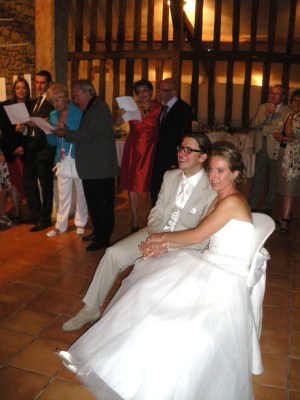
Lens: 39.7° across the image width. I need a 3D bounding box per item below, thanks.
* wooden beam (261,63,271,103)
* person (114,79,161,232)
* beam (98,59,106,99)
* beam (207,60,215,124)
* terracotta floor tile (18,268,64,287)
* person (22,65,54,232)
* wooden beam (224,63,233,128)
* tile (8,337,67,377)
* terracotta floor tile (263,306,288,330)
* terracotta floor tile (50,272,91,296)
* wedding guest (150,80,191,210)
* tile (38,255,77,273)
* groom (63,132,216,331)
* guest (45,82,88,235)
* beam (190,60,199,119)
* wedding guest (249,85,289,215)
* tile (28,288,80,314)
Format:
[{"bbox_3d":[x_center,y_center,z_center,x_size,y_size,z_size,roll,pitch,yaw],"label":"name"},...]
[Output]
[{"bbox_3d":[2.256,-2.048,8.199,0.140,1.253,0.130,2,14,3],"label":"wooden beam"},{"bbox_3d":[-0.116,-0.494,4.773,0.540,1.670,0.420,5,15,17],"label":"person"},{"bbox_3d":[-0.889,-2.035,8.000,0.120,1.259,0.130,2,14,3],"label":"beam"},{"bbox_3d":[1.188,-2.077,8.201,0.130,1.272,0.130,2,14,3],"label":"beam"},{"bbox_3d":[-0.947,0.679,3.608,0.300,0.020,0.300,7,16,17],"label":"terracotta floor tile"},{"bbox_3d":[-1.282,-0.526,4.701,0.500,1.750,0.400,11,17,36],"label":"person"},{"bbox_3d":[1.544,-2.068,8.204,0.130,1.292,0.130,2,14,3],"label":"wooden beam"},{"bbox_3d":[-0.658,0.973,2.569,0.300,0.020,0.300,7,16,17],"label":"tile"},{"bbox_3d":[0.836,0.836,2.968,0.300,0.020,0.300,5,15,18],"label":"terracotta floor tile"},{"bbox_3d":[-0.635,0.702,3.438,0.300,0.020,0.300,5,15,18],"label":"terracotta floor tile"},{"bbox_3d":[0.240,-0.494,4.755,0.410,1.720,0.530,-10,19,-37],"label":"wedding guest"},{"bbox_3d":[-0.848,0.605,3.892,0.300,0.020,0.300,7,16,17],"label":"tile"},{"bbox_3d":[-0.058,0.214,2.878,1.000,1.320,0.580,-10,19,-37],"label":"groom"},{"bbox_3d":[-0.904,-0.407,4.479,0.470,1.620,0.400,9,17,26],"label":"guest"},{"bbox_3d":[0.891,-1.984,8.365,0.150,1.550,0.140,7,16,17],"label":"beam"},{"bbox_3d":[1.620,-0.683,5.665,0.540,1.700,0.400,9,17,24],"label":"wedding guest"},{"bbox_3d":[-0.732,0.771,3.152,0.300,0.020,0.300,5,15,18],"label":"tile"}]

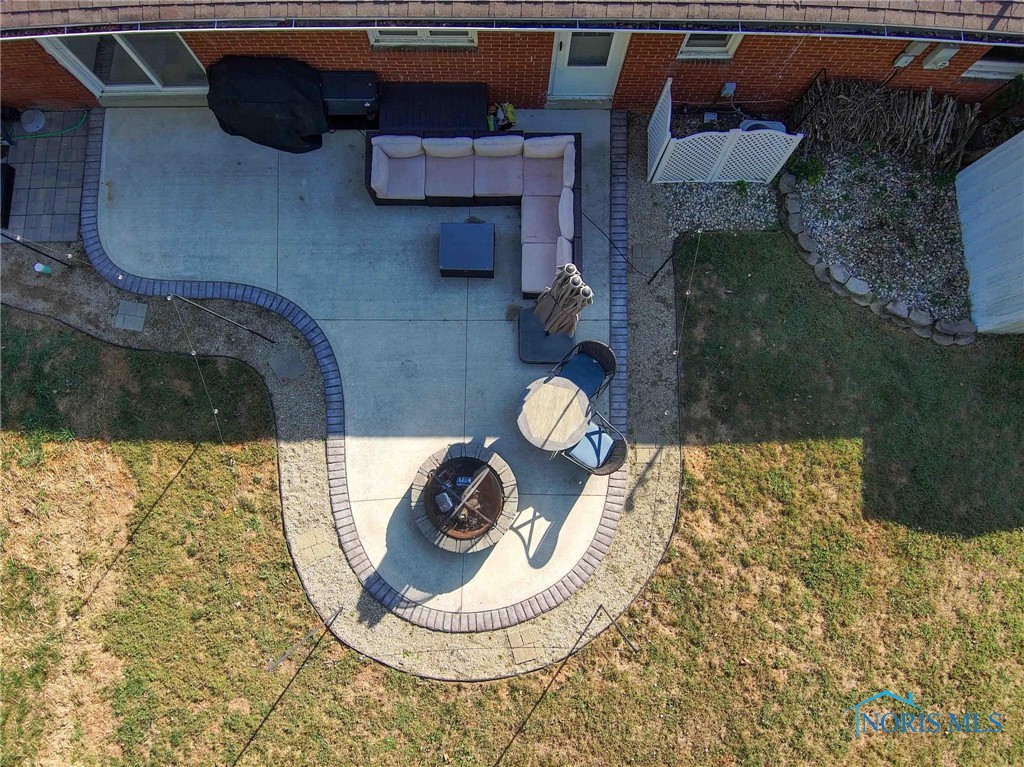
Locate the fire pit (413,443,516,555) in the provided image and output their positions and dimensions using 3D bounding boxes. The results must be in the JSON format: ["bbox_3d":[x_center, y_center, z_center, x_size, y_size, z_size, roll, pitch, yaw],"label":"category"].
[{"bbox_3d":[-0.591,1.471,8.061,1.370,0.340,1.370,1,82,0],"label":"fire pit"}]

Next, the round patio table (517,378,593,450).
[{"bbox_3d":[0.517,0.415,7.996,0.920,0.730,0.920,1,82,0],"label":"round patio table"}]

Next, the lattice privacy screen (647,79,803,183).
[{"bbox_3d":[2.784,-3.311,8.235,1.740,1.200,0.820,1,82,0],"label":"lattice privacy screen"}]

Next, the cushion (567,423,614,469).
[{"bbox_3d":[0.997,0.792,7.862,0.460,0.070,0.480,32,84,4],"label":"cushion"}]

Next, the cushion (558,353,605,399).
[{"bbox_3d":[0.892,-0.102,7.981,0.480,0.070,0.460,39,84,5],"label":"cushion"}]

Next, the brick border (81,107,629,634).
[{"bbox_3d":[-2.243,-0.376,8.539,7.720,0.100,7.240,1,82,0],"label":"brick border"}]

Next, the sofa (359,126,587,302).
[{"bbox_3d":[-0.510,-2.265,8.408,2.870,0.630,2.120,1,82,0],"label":"sofa"}]

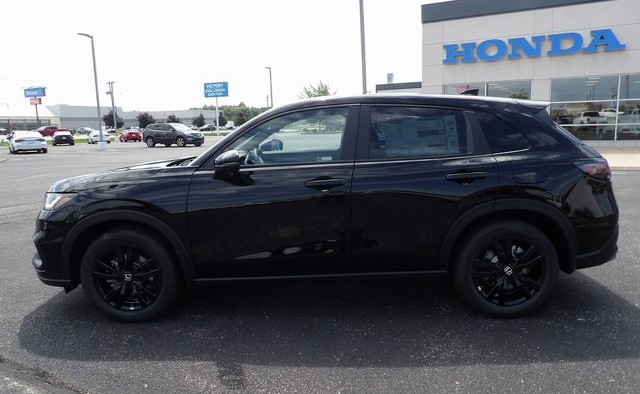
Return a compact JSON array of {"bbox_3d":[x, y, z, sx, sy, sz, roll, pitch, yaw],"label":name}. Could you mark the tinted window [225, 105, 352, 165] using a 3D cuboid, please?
[{"bbox_3d":[-0.251,-0.424,3.127,0.880,0.420,0.060,-1,-13,2],"label":"tinted window"}]

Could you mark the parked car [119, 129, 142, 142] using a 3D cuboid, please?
[{"bbox_3d":[-22.082,-7.120,51.709,1.820,1.430,4.700,-7,11,-32],"label":"parked car"}]

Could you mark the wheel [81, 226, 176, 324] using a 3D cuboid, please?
[{"bbox_3d":[-1.356,0.544,3.257,0.700,0.700,0.225,-1,9,2],"label":"wheel"}]

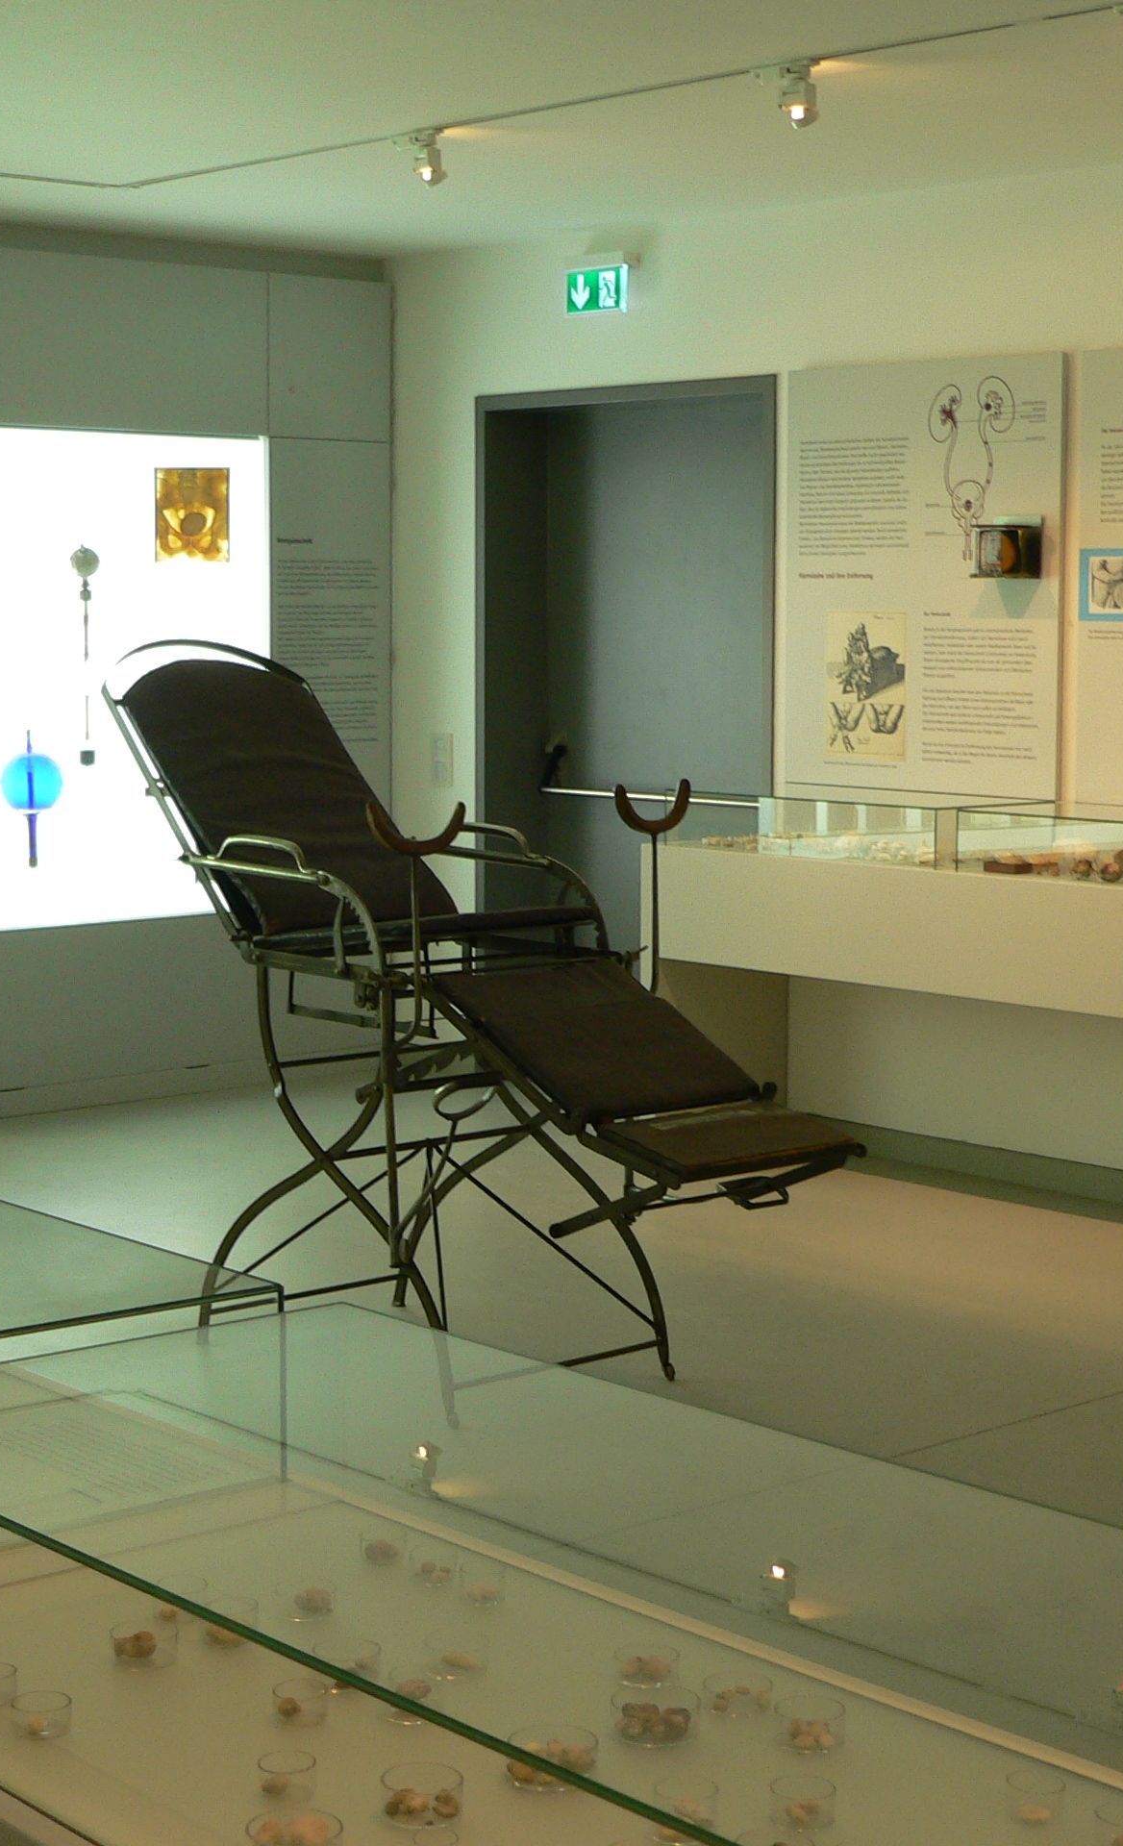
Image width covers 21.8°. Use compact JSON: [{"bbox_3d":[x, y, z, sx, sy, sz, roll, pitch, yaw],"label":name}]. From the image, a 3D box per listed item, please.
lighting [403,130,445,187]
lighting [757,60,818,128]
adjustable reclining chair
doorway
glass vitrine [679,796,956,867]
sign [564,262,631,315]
[{"bbox_3d":[-0.331,-1.825,6.978,0.077,0.128,0.122,-6,9,-42],"label":"lighting"},{"bbox_3d":[0.456,-1.667,5.880,0.070,0.126,0.136,-5,8,-41],"label":"lighting"},{"bbox_3d":[-0.208,0.183,5.933,0.648,1.488,1.880,-6,9,-42],"label":"adjustable reclining chair"},{"bbox_3d":[0.237,-0.515,8.667,0.251,2.116,1.282,-5,8,-41],"label":"doorway"},{"bbox_3d":[0.775,-0.257,7.552,0.492,0.150,0.954,-5,8,-41],"label":"glass vitrine"},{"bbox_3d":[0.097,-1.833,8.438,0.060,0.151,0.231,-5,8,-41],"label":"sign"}]

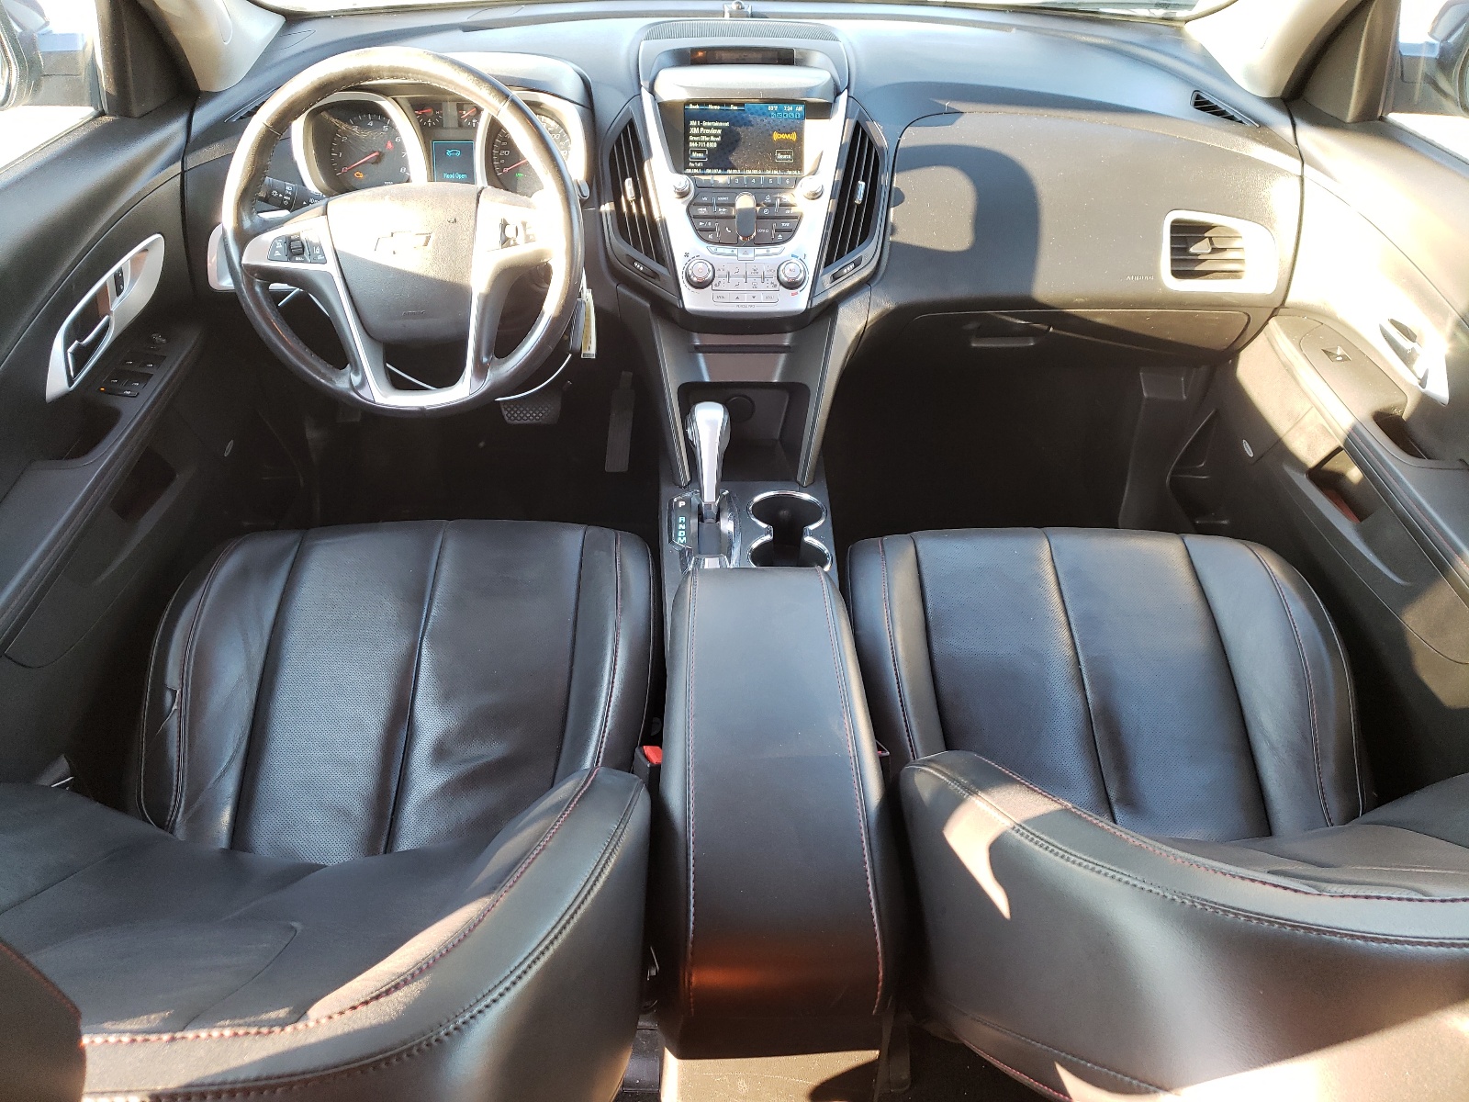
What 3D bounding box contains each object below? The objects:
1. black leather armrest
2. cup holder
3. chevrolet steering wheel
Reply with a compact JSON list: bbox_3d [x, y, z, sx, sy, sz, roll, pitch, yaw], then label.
[{"bbox_3d":[0.027,0.184,0.915,0.172,0.100,0.459,-1,35,-1],"label":"black leather armrest"},{"bbox_3d":[0.060,0.009,1.241,0.093,0.070,0.186,0,35,-1],"label":"cup holder"},{"bbox_3d":[-0.347,-0.337,1.184,0.385,0.385,0.100,0,6,0],"label":"chevrolet steering wheel"}]

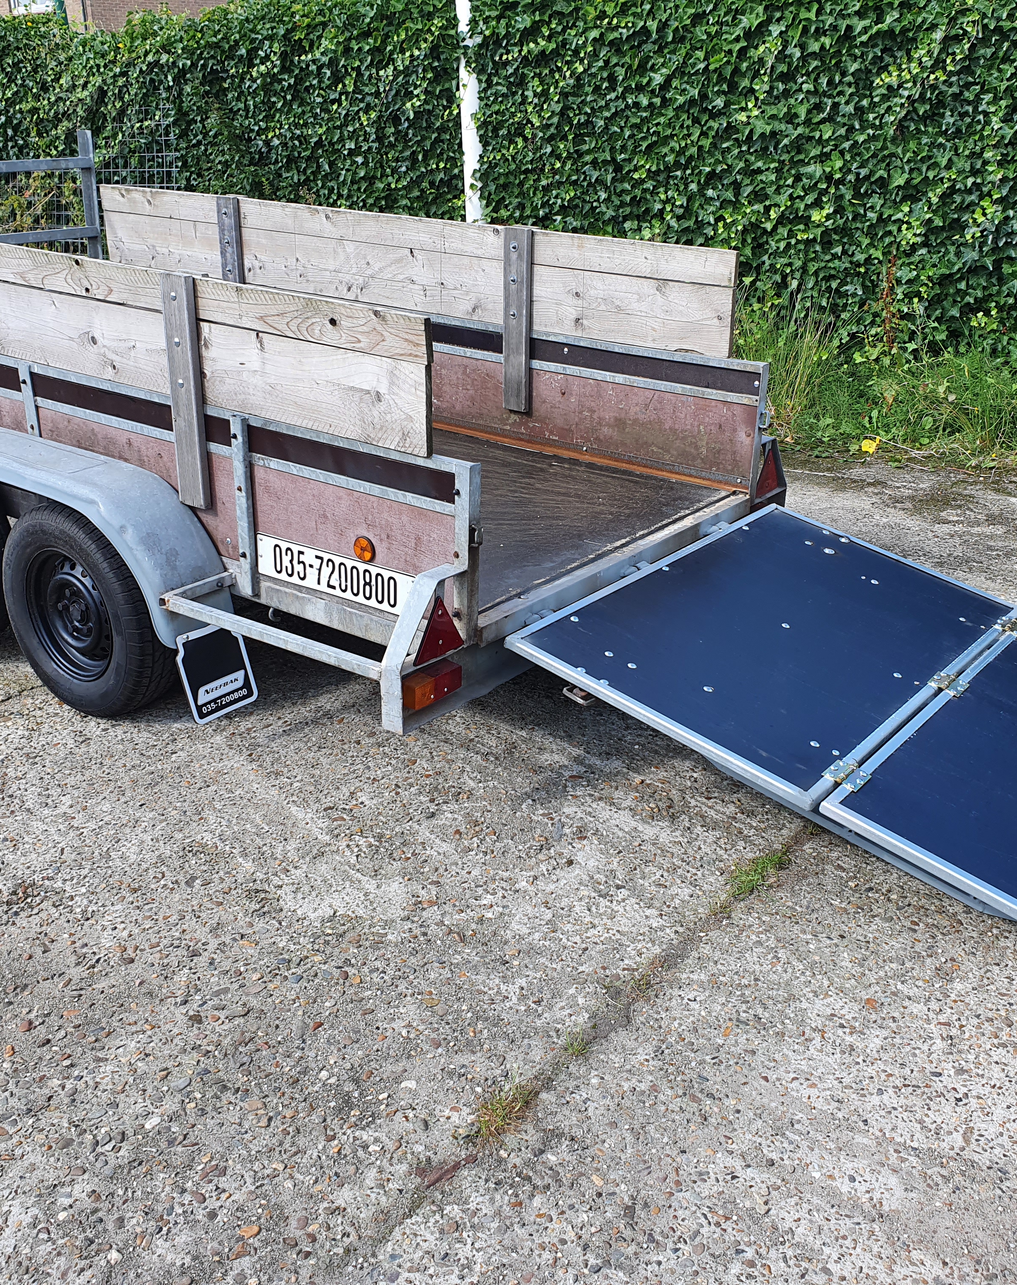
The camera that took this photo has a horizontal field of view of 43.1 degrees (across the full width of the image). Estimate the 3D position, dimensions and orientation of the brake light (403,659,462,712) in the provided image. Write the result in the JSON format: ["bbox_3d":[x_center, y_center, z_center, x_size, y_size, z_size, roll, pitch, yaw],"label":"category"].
[{"bbox_3d":[-0.163,0.091,2.751,0.046,0.056,0.156,18,29,33],"label":"brake light"}]

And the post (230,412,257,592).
[{"bbox_3d":[-0.645,-0.329,3.150,0.038,0.456,0.023,18,29,33],"label":"post"}]

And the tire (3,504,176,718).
[{"bbox_3d":[-1.113,-0.095,3.433,0.573,0.573,0.168,18,29,33],"label":"tire"}]

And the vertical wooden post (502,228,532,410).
[{"bbox_3d":[0.028,-1.025,4.112,0.084,0.568,0.030,18,29,33],"label":"vertical wooden post"}]

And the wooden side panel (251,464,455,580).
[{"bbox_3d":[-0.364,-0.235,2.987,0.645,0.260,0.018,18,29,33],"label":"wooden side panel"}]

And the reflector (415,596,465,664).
[{"bbox_3d":[-0.145,-0.032,2.746,0.014,0.132,0.166,18,29,33],"label":"reflector"}]

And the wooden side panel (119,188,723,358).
[{"bbox_3d":[-0.495,-1.333,4.461,2.865,0.293,0.030,18,29,33],"label":"wooden side panel"}]

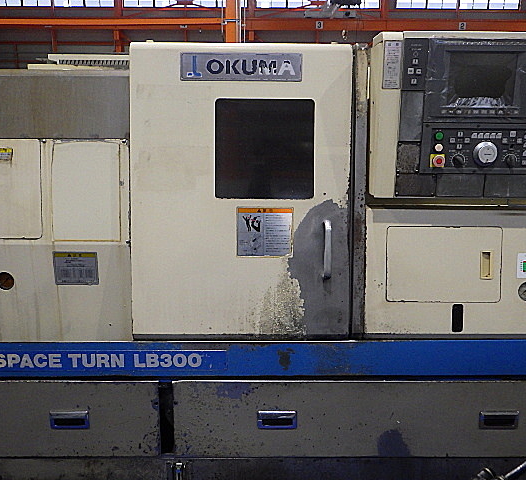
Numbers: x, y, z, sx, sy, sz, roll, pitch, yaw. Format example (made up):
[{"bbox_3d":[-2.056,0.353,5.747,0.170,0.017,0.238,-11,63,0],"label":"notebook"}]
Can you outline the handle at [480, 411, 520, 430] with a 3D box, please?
[{"bbox_3d":[0.891,0.678,1.964,0.152,0.073,0.030,0,5,0],"label":"handle"}]

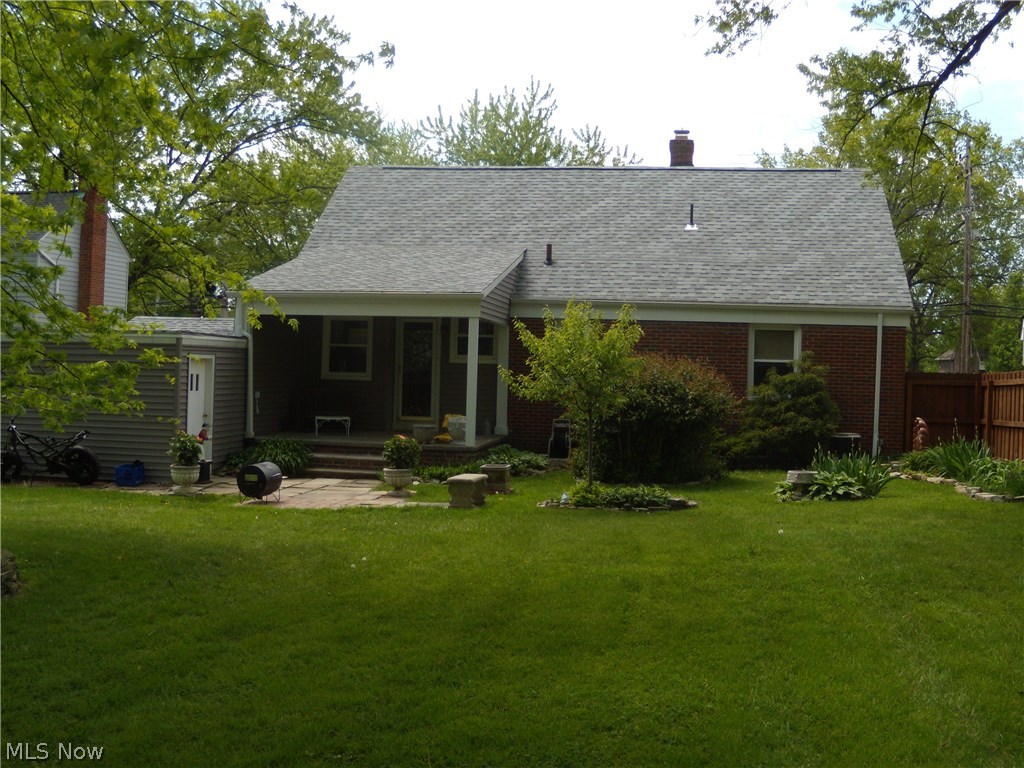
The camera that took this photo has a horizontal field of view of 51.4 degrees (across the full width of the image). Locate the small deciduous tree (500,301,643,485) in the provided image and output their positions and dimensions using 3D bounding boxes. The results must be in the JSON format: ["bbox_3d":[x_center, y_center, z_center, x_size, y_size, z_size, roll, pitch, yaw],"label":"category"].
[{"bbox_3d":[0.813,0.196,15.221,2.000,2.719,1.900,2,1,8],"label":"small deciduous tree"}]

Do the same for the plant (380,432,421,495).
[{"bbox_3d":[-1.577,1.148,14.957,0.550,0.878,0.550,2,1,8],"label":"plant"}]

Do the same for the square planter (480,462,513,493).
[{"bbox_3d":[-0.225,1.357,15.188,0.400,0.390,0.400,2,1,8],"label":"square planter"}]

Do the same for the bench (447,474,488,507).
[{"bbox_3d":[-0.589,1.434,14.303,0.370,0.385,0.740,2,1,13],"label":"bench"}]

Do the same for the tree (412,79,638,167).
[{"bbox_3d":[0.340,-5.110,40.098,9.500,12.587,9.000,2,1,8],"label":"tree"}]

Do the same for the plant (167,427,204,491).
[{"bbox_3d":[-4.611,1.086,15.007,0.490,0.919,0.490,2,1,8],"label":"plant"}]

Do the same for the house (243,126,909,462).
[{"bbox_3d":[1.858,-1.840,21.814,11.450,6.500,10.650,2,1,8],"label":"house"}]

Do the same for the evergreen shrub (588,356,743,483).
[{"bbox_3d":[2.416,0.521,17.416,2.450,2.006,2.200,2,1,8],"label":"evergreen shrub"}]

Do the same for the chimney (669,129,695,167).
[{"bbox_3d":[3.723,-5.083,23.412,0.540,1.000,0.540,2,1,8],"label":"chimney"}]

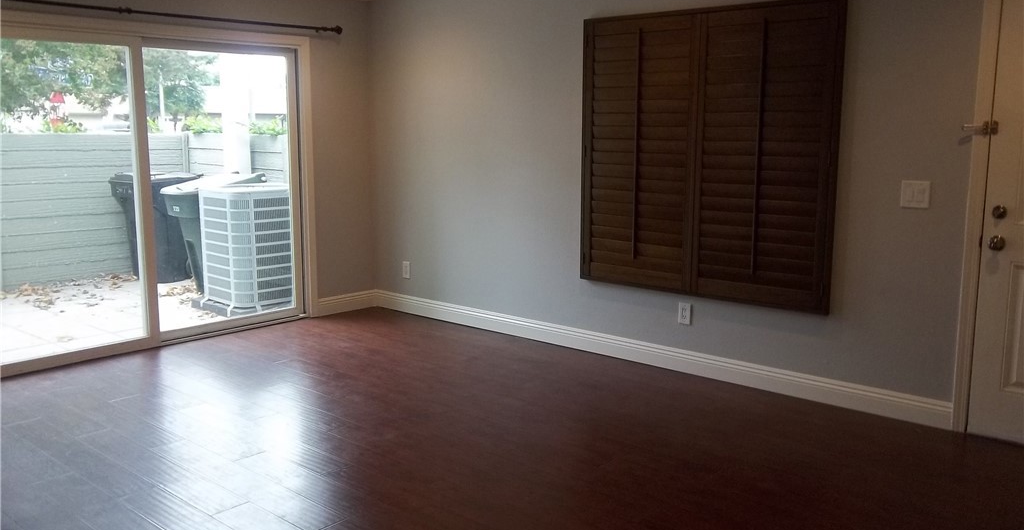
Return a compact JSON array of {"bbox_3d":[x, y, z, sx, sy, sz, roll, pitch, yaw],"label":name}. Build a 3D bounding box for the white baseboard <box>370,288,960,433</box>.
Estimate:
[{"bbox_3d":[0.488,0.494,5.327,4.270,0.140,0.018,8,13,40],"label":"white baseboard"}]

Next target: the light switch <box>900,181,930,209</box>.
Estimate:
[{"bbox_3d":[1.915,-0.334,3.933,0.120,0.120,0.010,8,13,40],"label":"light switch"}]

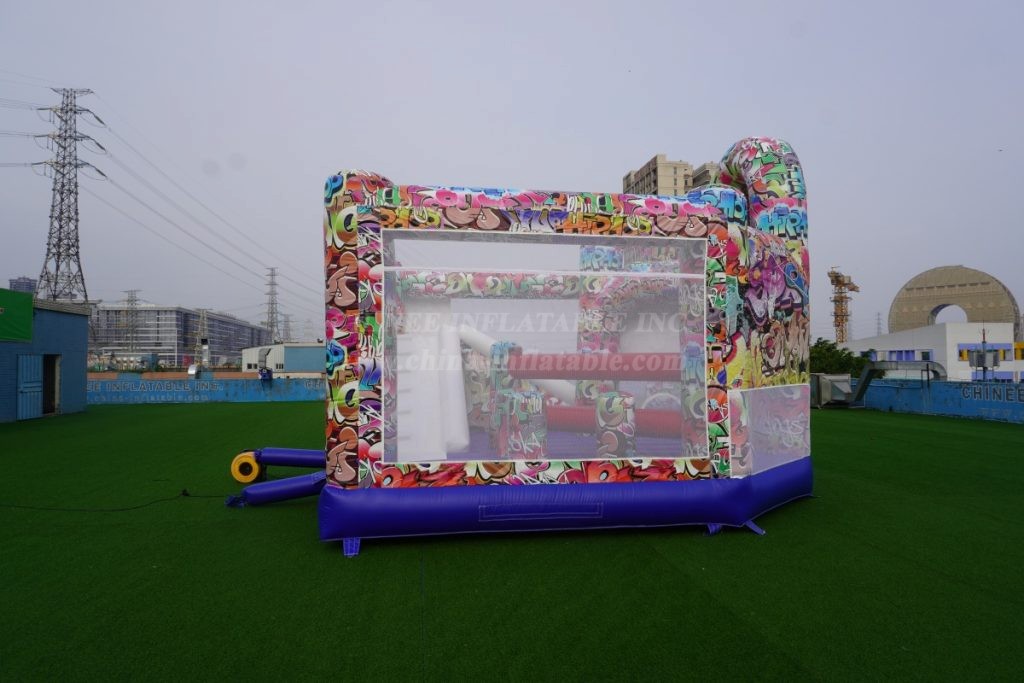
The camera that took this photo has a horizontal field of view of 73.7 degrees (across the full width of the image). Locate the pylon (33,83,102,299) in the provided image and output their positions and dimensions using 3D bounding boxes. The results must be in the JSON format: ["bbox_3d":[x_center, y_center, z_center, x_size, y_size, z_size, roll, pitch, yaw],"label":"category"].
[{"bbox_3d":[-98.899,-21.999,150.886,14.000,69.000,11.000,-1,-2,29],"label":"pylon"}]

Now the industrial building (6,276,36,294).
[{"bbox_3d":[-550.557,-15.356,769.045,25.000,112.000,18.000,1,-2,-20],"label":"industrial building"}]

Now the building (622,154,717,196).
[{"bbox_3d":[47.633,-15.623,200.473,21.000,70.000,26.000,0,-2,-11],"label":"building"}]

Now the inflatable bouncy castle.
[{"bbox_3d":[0.684,-0.327,8.737,5.441,4.250,5.000,0,-2,-8],"label":"inflatable bouncy castle"}]

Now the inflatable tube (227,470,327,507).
[{"bbox_3d":[-2.772,1.793,8.287,1.260,0.310,0.260,1,-2,-23],"label":"inflatable tube"}]

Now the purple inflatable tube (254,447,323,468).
[{"bbox_3d":[-2.992,1.644,9.550,1.070,0.280,0.270,1,-2,-16],"label":"purple inflatable tube"}]

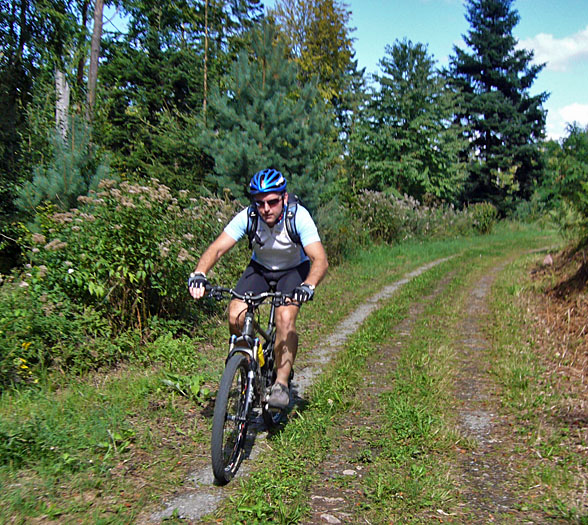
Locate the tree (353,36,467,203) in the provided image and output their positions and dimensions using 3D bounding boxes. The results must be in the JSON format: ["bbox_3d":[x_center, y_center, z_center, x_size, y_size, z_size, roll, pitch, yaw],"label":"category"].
[{"bbox_3d":[4.250,-4.513,20.631,4.300,7.400,4.200,0,6,0],"label":"tree"}]

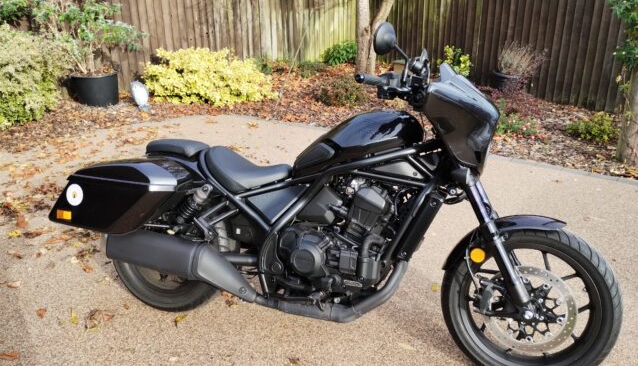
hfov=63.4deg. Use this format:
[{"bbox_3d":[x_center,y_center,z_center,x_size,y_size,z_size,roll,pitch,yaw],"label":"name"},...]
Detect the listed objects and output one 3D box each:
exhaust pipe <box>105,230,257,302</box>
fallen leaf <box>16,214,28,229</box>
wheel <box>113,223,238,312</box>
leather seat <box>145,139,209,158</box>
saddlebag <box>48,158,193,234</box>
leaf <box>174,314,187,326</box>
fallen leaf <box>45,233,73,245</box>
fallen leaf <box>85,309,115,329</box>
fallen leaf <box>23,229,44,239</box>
[{"bbox_3d":[-0.571,0.318,2.122,0.690,0.175,0.165,12,12,15],"label":"exhaust pipe"},{"bbox_3d":[-1.849,0.247,3.213,0.075,0.045,0.110,-5,22,-14],"label":"fallen leaf"},{"bbox_3d":[-0.670,0.277,2.357,0.635,0.635,0.180,7,10,16],"label":"wheel"},{"bbox_3d":[-0.631,-0.153,2.302,0.290,0.080,0.200,7,9,17],"label":"leather seat"},{"bbox_3d":[-0.817,0.040,2.112,0.540,0.280,0.200,7,10,16],"label":"saddlebag"},{"bbox_3d":[-0.625,0.616,2.332,0.045,0.015,0.080,8,23,19],"label":"leaf"},{"bbox_3d":[-1.524,0.332,3.029,0.145,0.025,0.070,-16,27,-37],"label":"fallen leaf"},{"bbox_3d":[-0.989,0.615,2.326,0.130,0.025,0.115,-9,23,-20],"label":"fallen leaf"},{"bbox_3d":[-1.717,0.310,3.108,0.140,0.018,0.065,-12,25,-28],"label":"fallen leaf"}]

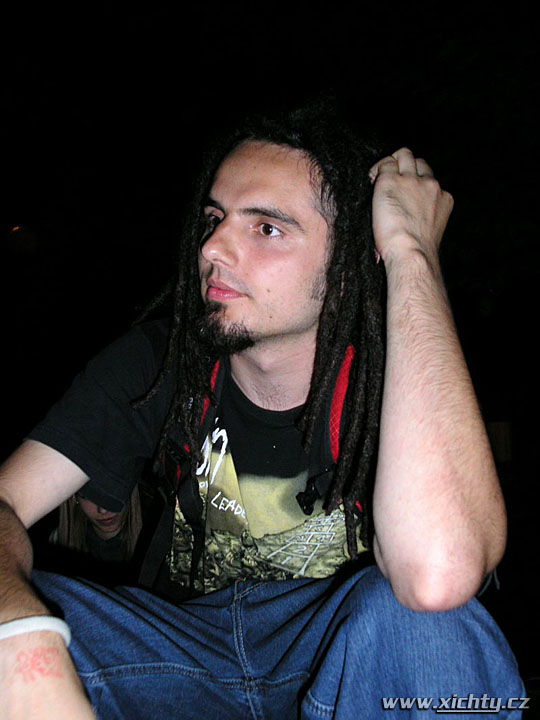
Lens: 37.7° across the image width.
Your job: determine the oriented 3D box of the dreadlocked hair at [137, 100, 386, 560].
[{"bbox_3d":[-0.012,-0.040,0.840,0.250,0.460,0.260,9,14,39],"label":"dreadlocked hair"}]

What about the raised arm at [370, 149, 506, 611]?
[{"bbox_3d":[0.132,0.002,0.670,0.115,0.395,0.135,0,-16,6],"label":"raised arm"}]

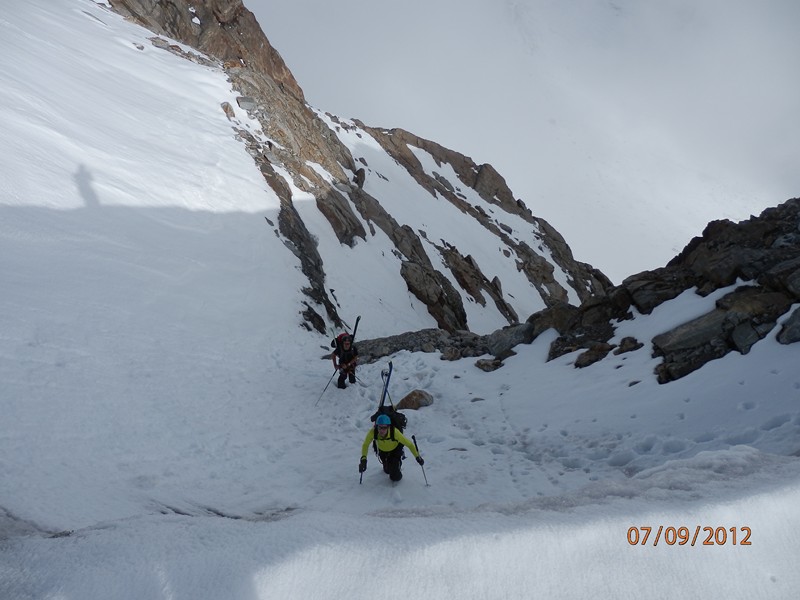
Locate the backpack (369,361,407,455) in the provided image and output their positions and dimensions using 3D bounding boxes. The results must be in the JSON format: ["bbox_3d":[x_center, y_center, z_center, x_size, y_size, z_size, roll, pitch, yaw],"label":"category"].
[{"bbox_3d":[-0.168,1.601,8.346,0.520,1.400,0.420,0,34,0],"label":"backpack"}]

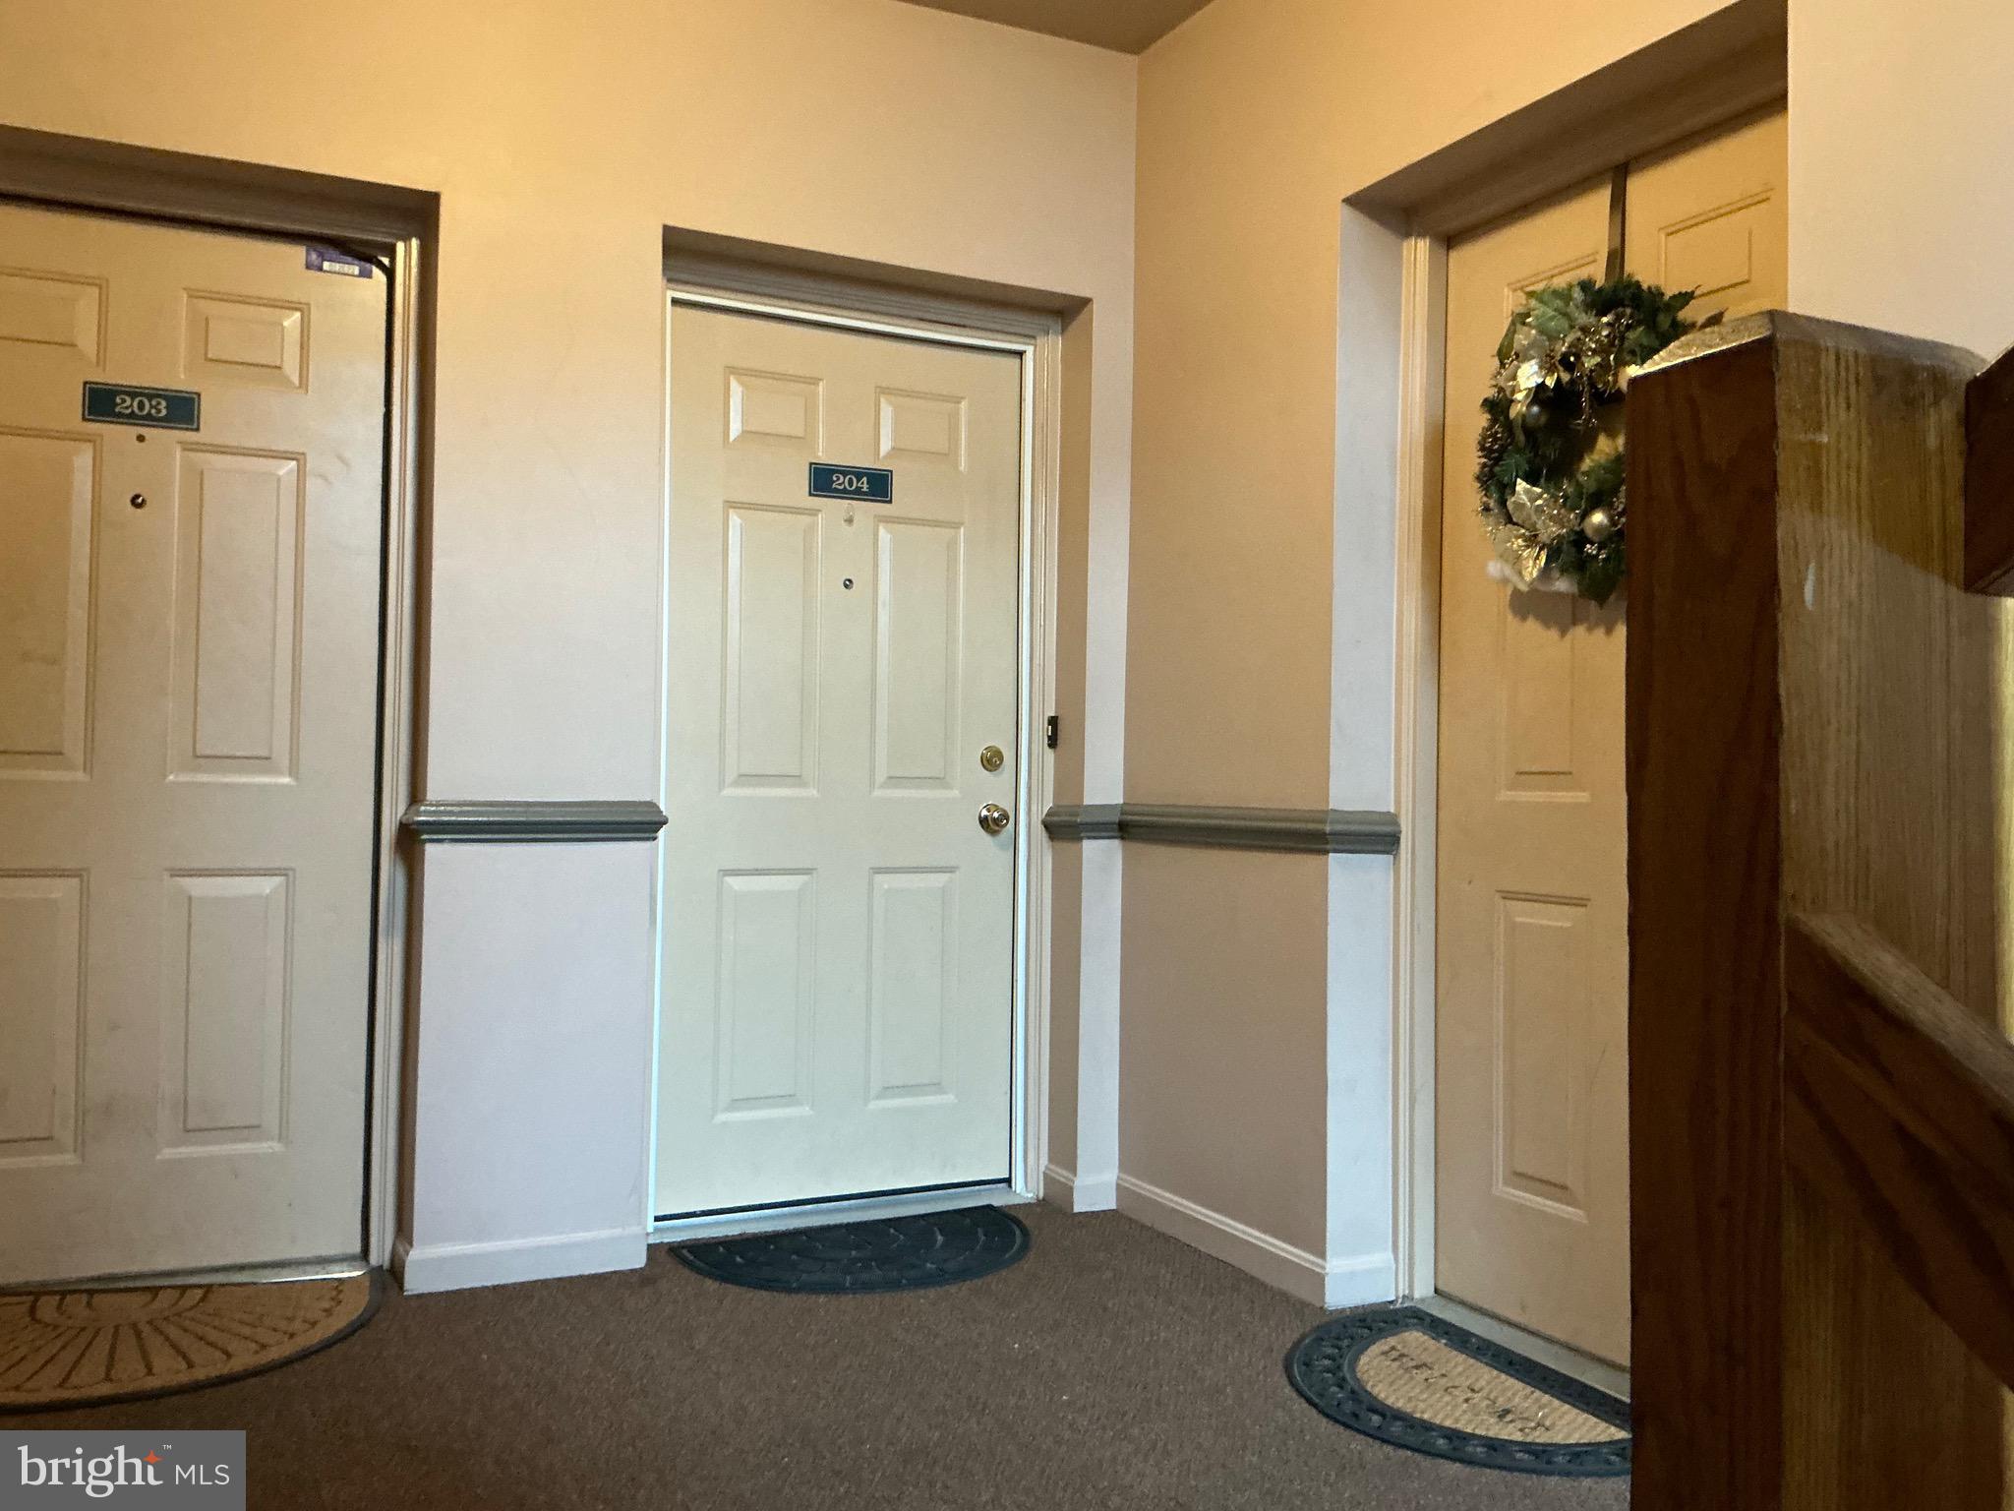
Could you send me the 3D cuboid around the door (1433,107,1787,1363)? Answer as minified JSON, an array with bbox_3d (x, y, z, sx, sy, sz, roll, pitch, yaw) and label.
[{"bbox_3d":[1.057,0.008,2.736,0.045,2.026,0.918,1,-1,-26],"label":"door"}]

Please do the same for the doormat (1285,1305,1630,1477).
[{"bbox_3d":[0.725,1.041,2.647,0.490,0.014,0.791,1,-1,-26],"label":"doormat"}]

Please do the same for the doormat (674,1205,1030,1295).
[{"bbox_3d":[-0.264,1.037,3.389,0.782,0.014,0.480,1,-1,-30],"label":"doormat"}]

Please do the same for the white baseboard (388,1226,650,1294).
[{"bbox_3d":[-0.976,0.990,3.271,0.462,0.082,0.163,1,-1,-26],"label":"white baseboard"}]

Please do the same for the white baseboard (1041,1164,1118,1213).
[{"bbox_3d":[0.177,1.016,3.837,0.113,0.086,0.145,1,-1,-26],"label":"white baseboard"}]

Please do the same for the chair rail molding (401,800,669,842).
[{"bbox_3d":[-0.947,0.130,3.273,0.499,0.080,0.168,1,-1,-26],"label":"chair rail molding"}]

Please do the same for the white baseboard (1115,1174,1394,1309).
[{"bbox_3d":[0.505,1.016,3.472,0.165,0.085,0.792,1,-1,-26],"label":"white baseboard"}]

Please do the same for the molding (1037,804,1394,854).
[{"bbox_3d":[0.429,0.152,3.510,0.299,0.081,0.948,1,-1,-26],"label":"molding"}]

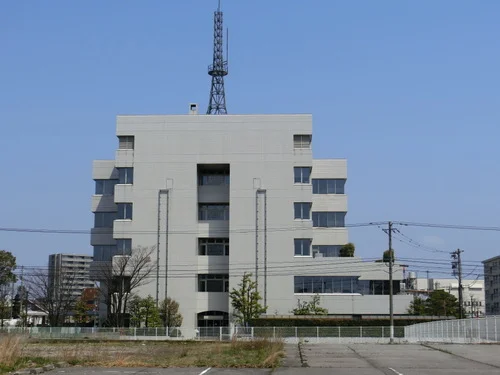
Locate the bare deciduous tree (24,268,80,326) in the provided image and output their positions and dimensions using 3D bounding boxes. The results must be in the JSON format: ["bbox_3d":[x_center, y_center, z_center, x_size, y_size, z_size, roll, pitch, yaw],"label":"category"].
[{"bbox_3d":[-20.361,11.880,89.250,5.770,7.064,5.480,0,-9,0],"label":"bare deciduous tree"}]

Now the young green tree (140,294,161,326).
[{"bbox_3d":[-9.893,12.790,86.063,1.990,4.301,1.990,0,-9,0],"label":"young green tree"}]

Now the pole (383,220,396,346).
[{"bbox_3d":[12.591,8.472,77.675,1.200,11.020,0.600,0,-9,0],"label":"pole"}]

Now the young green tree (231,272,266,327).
[{"bbox_3d":[-0.150,11.649,85.246,3.550,6.560,3.370,0,-9,0],"label":"young green tree"}]

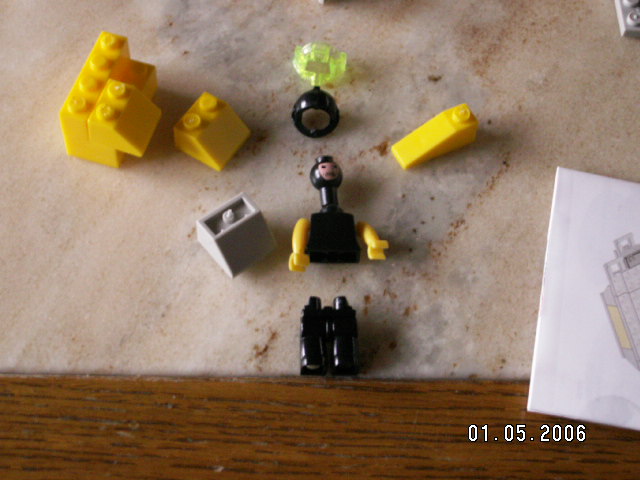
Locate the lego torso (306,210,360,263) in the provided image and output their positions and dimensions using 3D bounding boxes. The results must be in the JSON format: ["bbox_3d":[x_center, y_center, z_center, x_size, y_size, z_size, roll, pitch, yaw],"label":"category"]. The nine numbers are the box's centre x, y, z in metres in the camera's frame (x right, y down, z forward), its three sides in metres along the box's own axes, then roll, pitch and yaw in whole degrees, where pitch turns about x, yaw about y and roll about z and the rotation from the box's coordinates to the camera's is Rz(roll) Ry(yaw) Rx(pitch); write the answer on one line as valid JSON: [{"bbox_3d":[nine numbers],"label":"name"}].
[{"bbox_3d":[0.003,-0.001,0.323,0.015,0.008,0.013,2,59,-4],"label":"lego torso"}]

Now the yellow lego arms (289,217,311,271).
[{"bbox_3d":[-0.006,0.002,0.320,0.006,0.006,0.015,7,59,0],"label":"yellow lego arms"}]

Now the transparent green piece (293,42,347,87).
[{"bbox_3d":[0.000,-0.054,0.355,0.016,0.007,0.012,2,59,-3],"label":"transparent green piece"}]

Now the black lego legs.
[{"bbox_3d":[0.003,0.025,0.306,0.016,0.009,0.019,1,59,-4],"label":"black lego legs"}]

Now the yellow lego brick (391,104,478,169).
[{"bbox_3d":[0.035,-0.031,0.341,0.024,0.011,0.008,-22,63,-17],"label":"yellow lego brick"}]

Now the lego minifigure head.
[{"bbox_3d":[0.002,-0.019,0.332,0.010,0.010,0.011,6,59,-11],"label":"lego minifigure head"}]

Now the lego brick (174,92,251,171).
[{"bbox_3d":[-0.031,-0.033,0.337,0.016,0.011,0.016,30,62,13],"label":"lego brick"}]

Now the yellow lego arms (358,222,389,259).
[{"bbox_3d":[0.014,0.001,0.319,0.006,0.006,0.013,-17,50,-14],"label":"yellow lego arms"}]

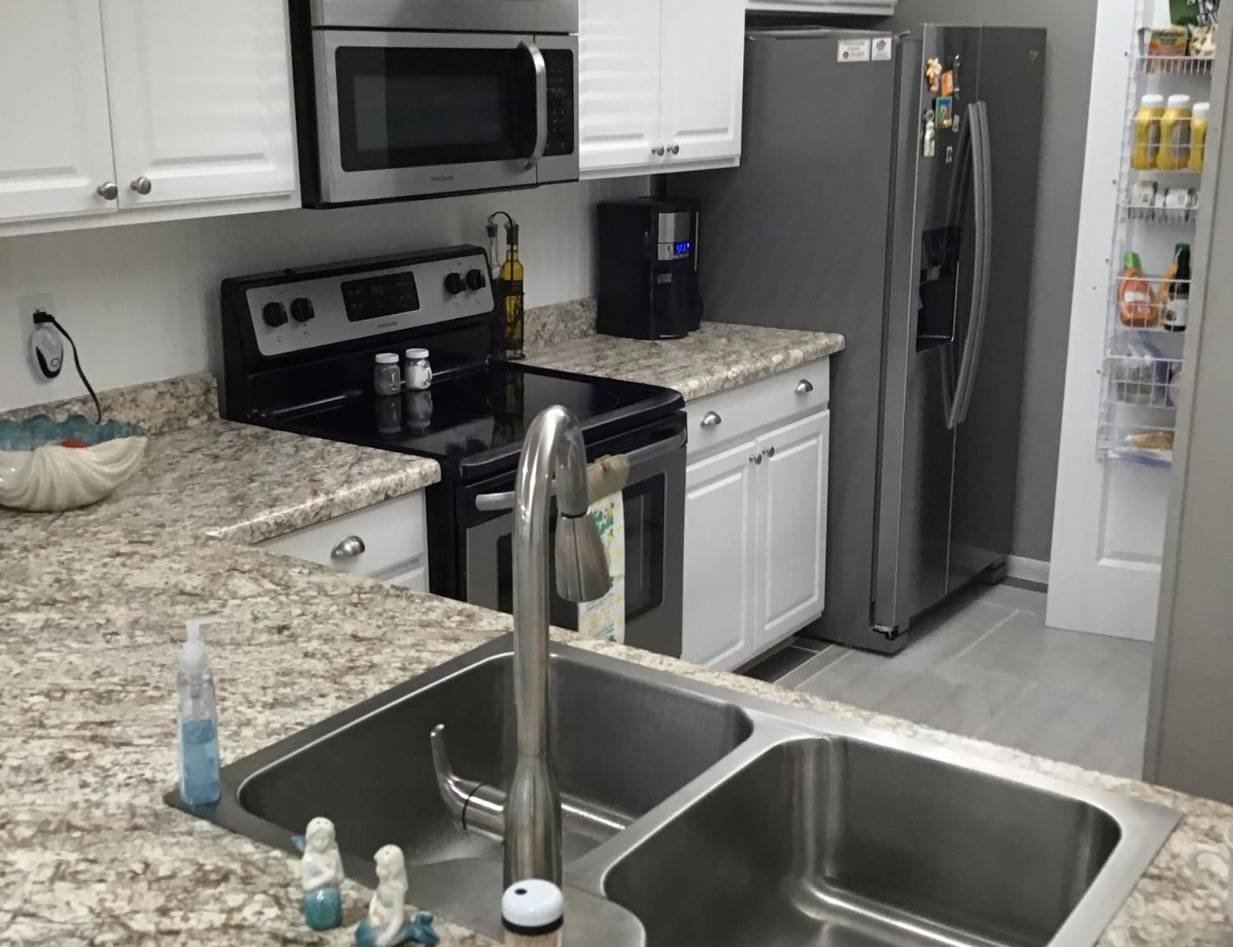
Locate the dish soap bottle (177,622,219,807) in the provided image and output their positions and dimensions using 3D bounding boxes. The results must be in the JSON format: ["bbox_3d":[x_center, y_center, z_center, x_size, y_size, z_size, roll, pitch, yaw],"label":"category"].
[{"bbox_3d":[-0.422,0.234,1.471,0.043,0.187,0.037,-12,20,-37],"label":"dish soap bottle"}]

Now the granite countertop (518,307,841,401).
[{"bbox_3d":[0.113,-0.350,3.773,0.650,0.126,0.799,11,19,34],"label":"granite countertop"}]

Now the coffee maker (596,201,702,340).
[{"bbox_3d":[0.099,-0.553,3.962,0.240,0.350,0.205,11,19,35],"label":"coffee maker"}]

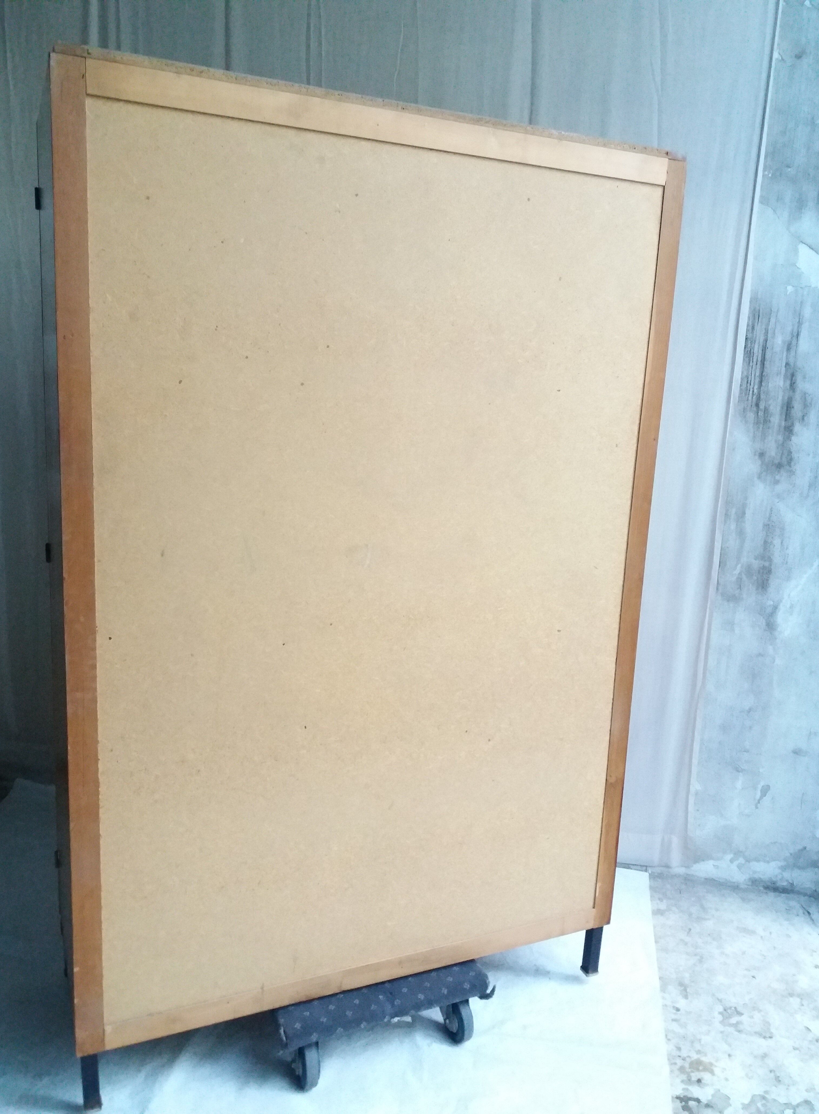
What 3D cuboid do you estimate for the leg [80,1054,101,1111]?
[{"bbox_3d":[-0.604,0.982,1.705,0.030,0.126,0.030,-2,12,-24],"label":"leg"}]

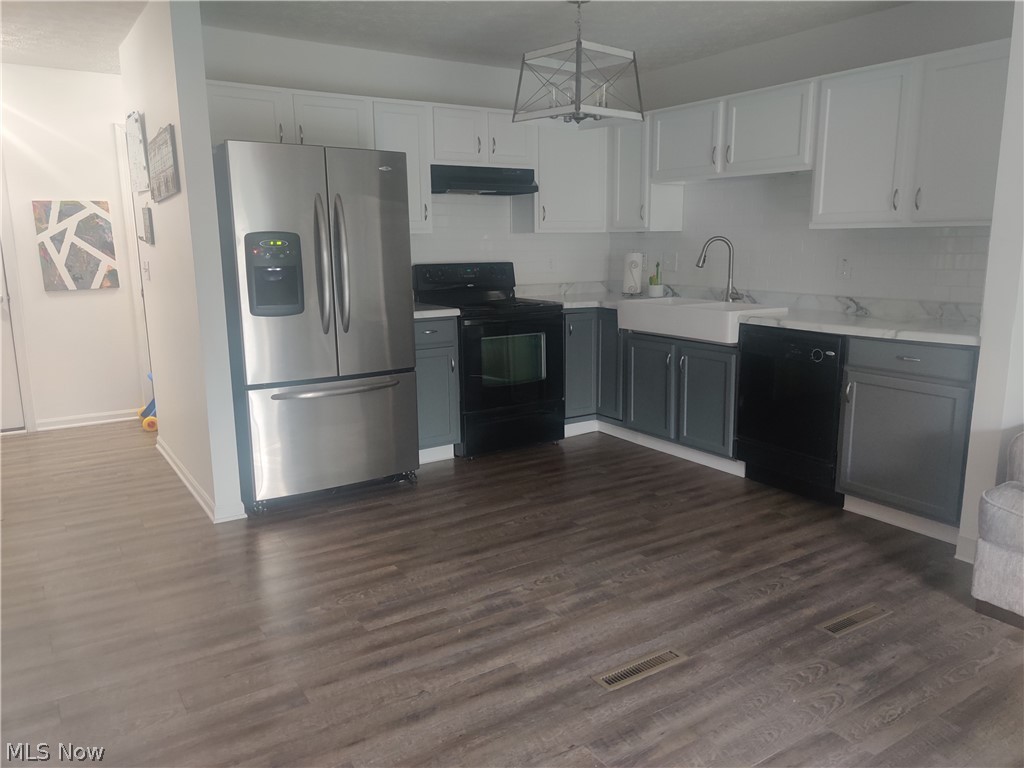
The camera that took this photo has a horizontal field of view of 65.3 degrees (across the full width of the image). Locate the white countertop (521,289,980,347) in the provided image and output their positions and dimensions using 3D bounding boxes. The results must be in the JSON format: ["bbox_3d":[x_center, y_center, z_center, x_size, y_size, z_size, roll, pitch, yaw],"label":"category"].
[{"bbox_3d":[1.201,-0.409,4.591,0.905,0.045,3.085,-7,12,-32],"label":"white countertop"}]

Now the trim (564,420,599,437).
[{"bbox_3d":[0.457,0.308,5.405,0.314,0.088,0.016,-7,12,-32],"label":"trim"}]

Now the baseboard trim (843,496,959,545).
[{"bbox_3d":[1.785,0.615,3.673,0.016,0.082,0.568,-7,12,-32],"label":"baseboard trim"}]

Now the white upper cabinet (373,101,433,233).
[{"bbox_3d":[-0.721,-1.299,4.835,0.363,0.762,0.315,-7,12,-32],"label":"white upper cabinet"}]

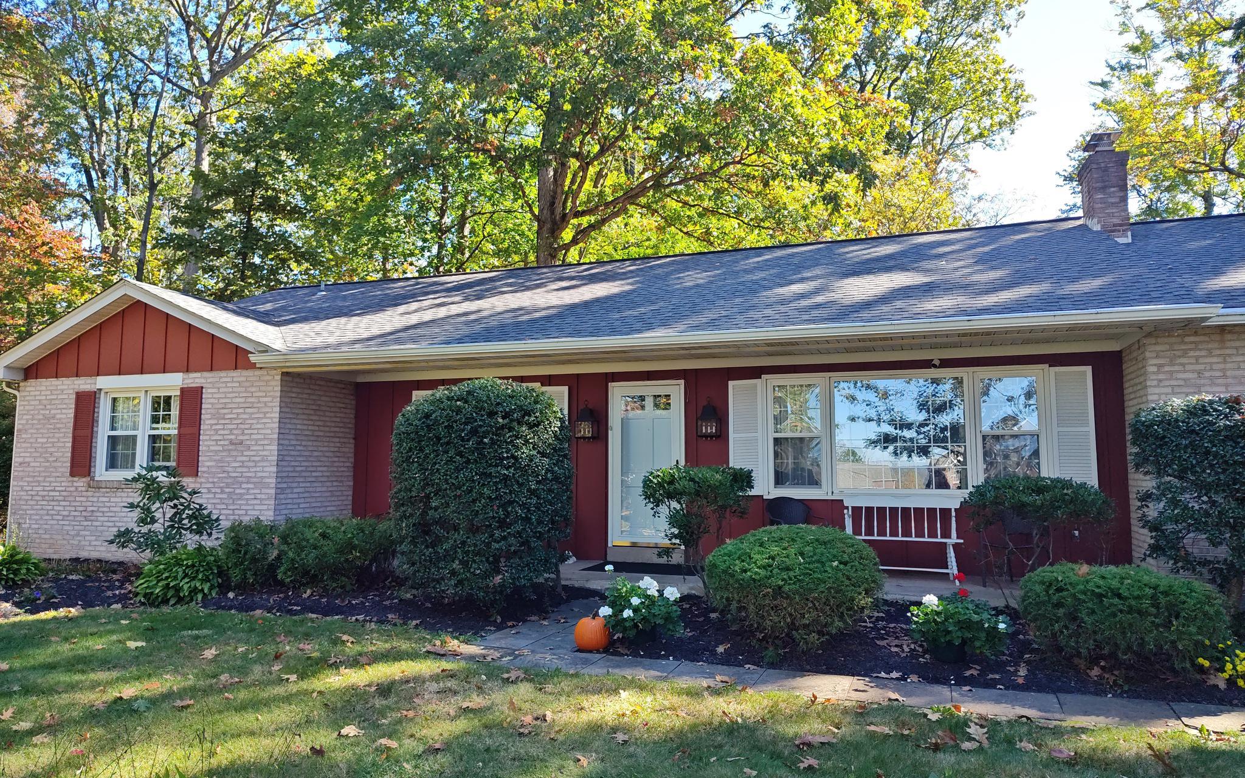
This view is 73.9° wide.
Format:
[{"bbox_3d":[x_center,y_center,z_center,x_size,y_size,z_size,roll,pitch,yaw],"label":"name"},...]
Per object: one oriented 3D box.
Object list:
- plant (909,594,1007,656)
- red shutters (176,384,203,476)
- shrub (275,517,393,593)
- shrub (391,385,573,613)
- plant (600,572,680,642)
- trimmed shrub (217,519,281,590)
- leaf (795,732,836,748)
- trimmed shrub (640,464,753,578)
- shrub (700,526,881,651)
[{"bbox_3d":[2.519,1.767,6.214,0.700,0.430,0.640,-2,-6,21],"label":"plant"},{"bbox_3d":[-5.811,0.571,11.106,0.390,1.202,0.045,-2,-6,19],"label":"red shutters"},{"bbox_3d":[-3.063,1.774,8.924,1.220,0.770,0.920,-2,-6,21],"label":"shrub"},{"bbox_3d":[-1.375,1.033,8.361,1.600,2.230,1.500,0,-6,0],"label":"shrub"},{"bbox_3d":[0.162,1.799,6.888,0.660,0.550,0.620,0,-5,0],"label":"plant"},{"bbox_3d":[-4.219,1.848,9.474,0.780,0.770,0.750,-2,-6,19],"label":"trimmed shrub"},{"bbox_3d":[1.020,1.858,4.370,0.220,0.045,0.150,-2,-6,21],"label":"leaf"},{"bbox_3d":[0.809,1.459,8.577,1.180,1.370,1.050,-2,-6,19],"label":"trimmed shrub"},{"bbox_3d":[1.374,1.583,6.766,1.420,0.940,1.350,-2,-6,19],"label":"shrub"}]

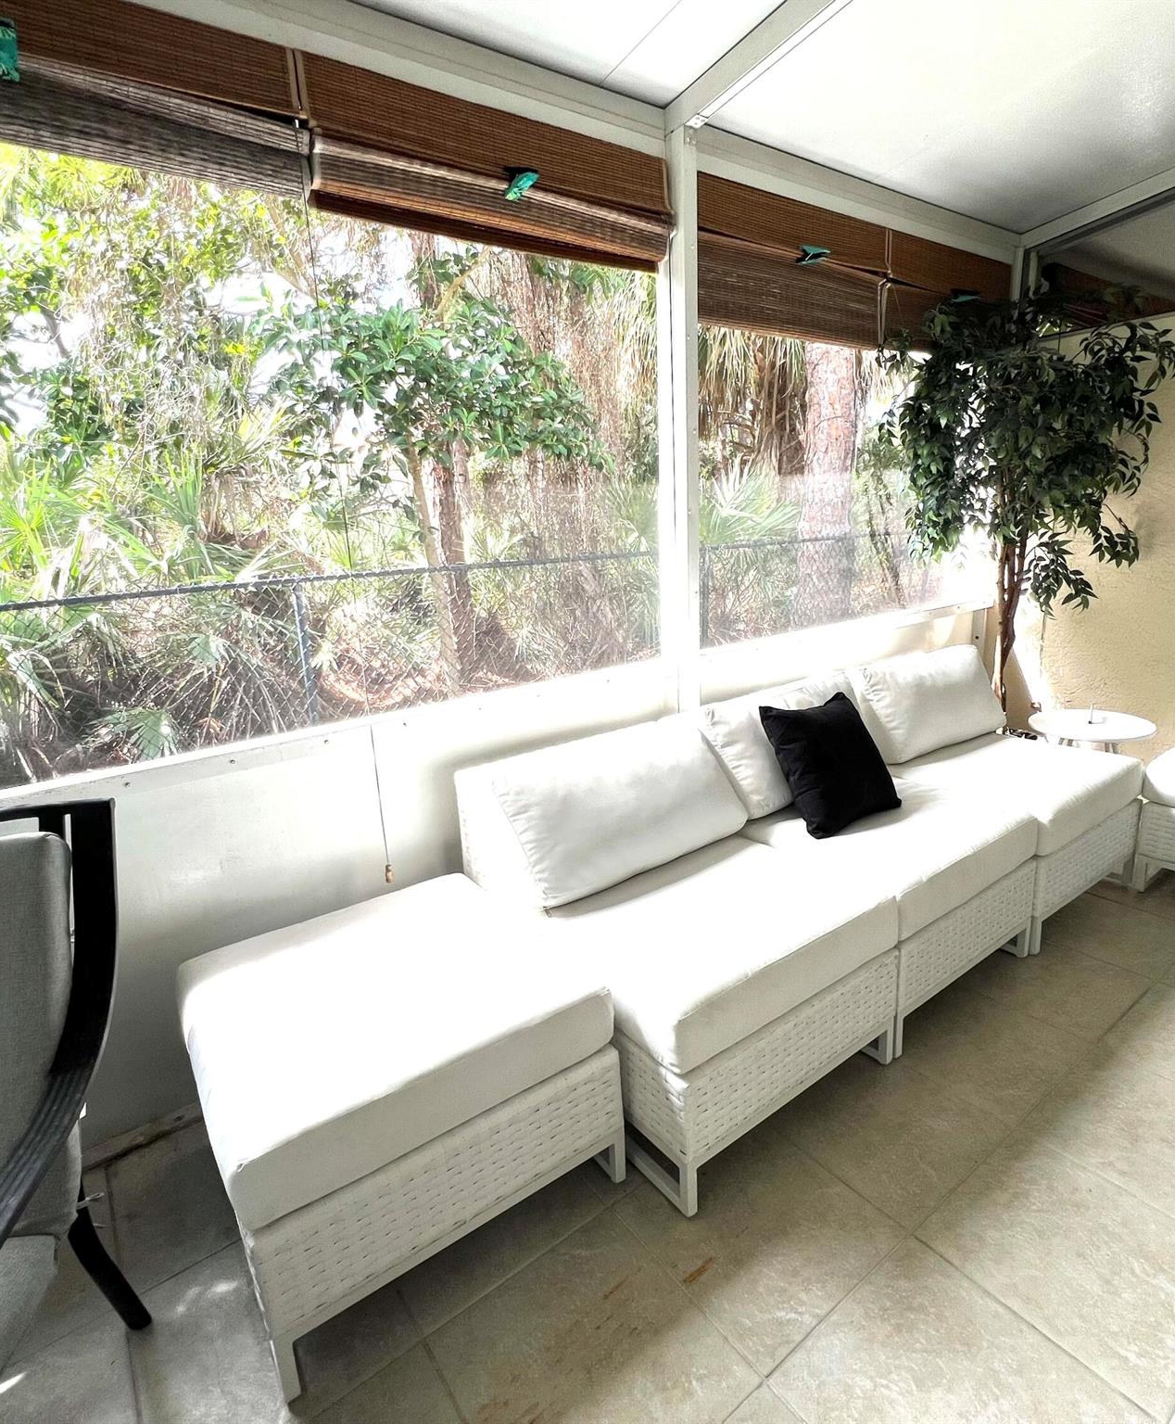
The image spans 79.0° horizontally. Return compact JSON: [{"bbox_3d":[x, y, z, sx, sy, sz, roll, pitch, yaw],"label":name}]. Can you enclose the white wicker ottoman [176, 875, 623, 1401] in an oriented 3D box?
[{"bbox_3d":[-0.414,0.779,1.571,0.692,0.473,0.711,-12,15,-32],"label":"white wicker ottoman"}]

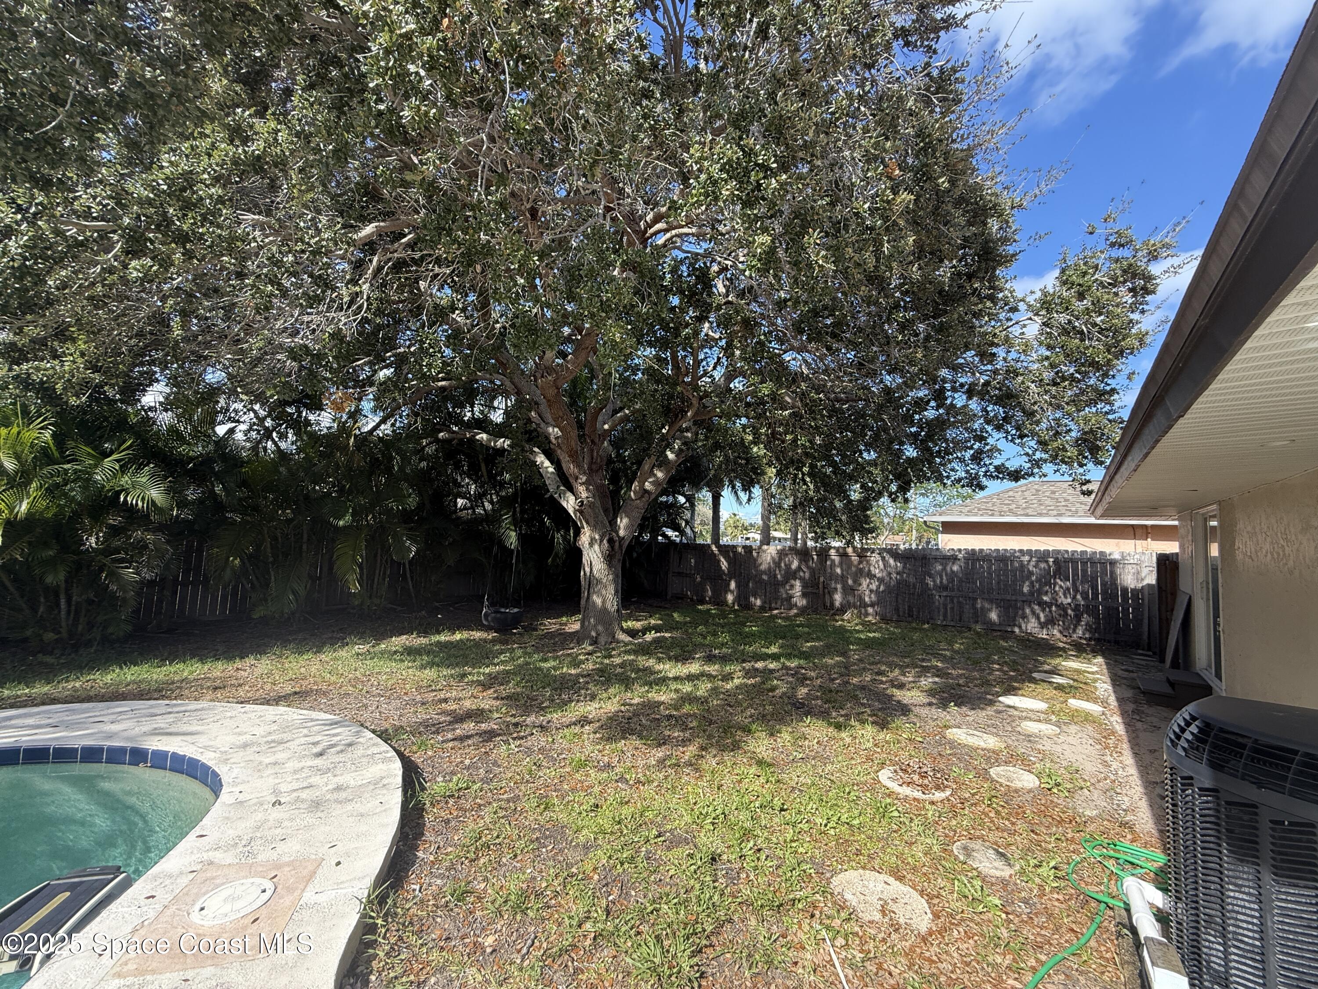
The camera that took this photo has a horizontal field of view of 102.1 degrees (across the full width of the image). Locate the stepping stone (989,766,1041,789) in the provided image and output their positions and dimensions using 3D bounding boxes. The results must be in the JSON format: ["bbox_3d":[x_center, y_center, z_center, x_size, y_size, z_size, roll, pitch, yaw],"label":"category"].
[{"bbox_3d":[2.513,2.024,3.760,0.310,0.055,0.310,3,-4,0],"label":"stepping stone"}]

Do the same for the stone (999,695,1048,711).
[{"bbox_3d":[3.862,2.234,5.653,0.440,0.055,0.440,3,-4,0],"label":"stone"}]

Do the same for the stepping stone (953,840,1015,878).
[{"bbox_3d":[1.690,1.907,2.758,0.300,0.055,0.300,3,-4,0],"label":"stepping stone"}]

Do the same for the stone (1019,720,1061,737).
[{"bbox_3d":[3.462,2.152,4.838,0.315,0.055,0.315,3,-4,0],"label":"stone"}]

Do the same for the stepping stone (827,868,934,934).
[{"bbox_3d":[0.995,1.845,2.390,0.430,0.055,0.430,3,-4,0],"label":"stepping stone"}]

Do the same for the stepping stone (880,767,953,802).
[{"bbox_3d":[1.728,1.973,3.604,0.440,0.055,0.440,3,-4,0],"label":"stepping stone"}]

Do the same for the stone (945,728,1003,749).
[{"bbox_3d":[2.668,2.088,4.504,0.430,0.055,0.430,3,-4,0],"label":"stone"}]

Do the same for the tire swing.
[{"bbox_3d":[-2.344,1.022,8.200,0.650,2.120,0.650,3,-4,0],"label":"tire swing"}]

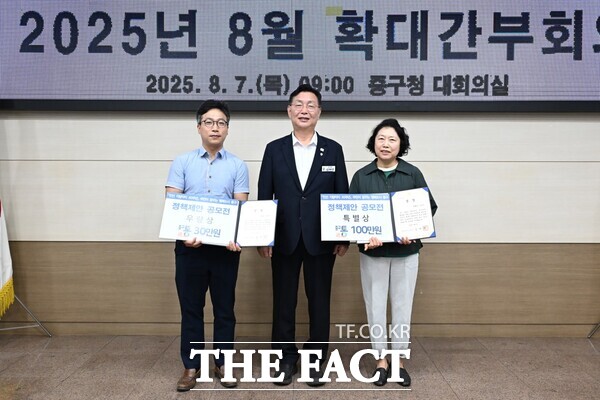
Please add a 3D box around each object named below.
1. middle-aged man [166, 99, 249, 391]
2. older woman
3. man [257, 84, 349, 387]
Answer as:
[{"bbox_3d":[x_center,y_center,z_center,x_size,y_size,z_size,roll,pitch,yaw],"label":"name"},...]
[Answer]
[{"bbox_3d":[-0.554,0.239,2.816,0.490,1.672,0.420,0,2,-6],"label":"middle-aged man"},{"bbox_3d":[0.573,0.291,2.876,0.532,1.566,0.410,0,2,6],"label":"older woman"},{"bbox_3d":[0.021,0.191,2.845,0.544,1.766,0.360,0,2,0],"label":"man"}]

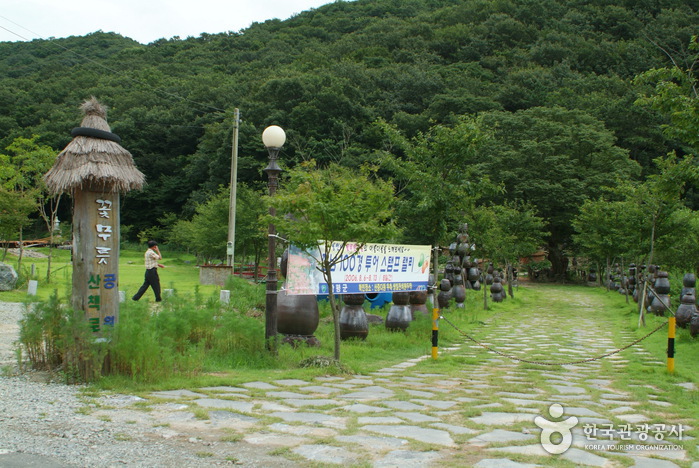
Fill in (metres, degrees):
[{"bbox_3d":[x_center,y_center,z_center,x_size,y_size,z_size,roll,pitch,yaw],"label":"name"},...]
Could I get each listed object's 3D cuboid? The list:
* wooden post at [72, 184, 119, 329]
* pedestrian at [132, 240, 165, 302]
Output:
[{"bbox_3d":[-3.223,0.554,10.400,0.460,2.320,0.420,1,-1,-37],"label":"wooden post"},{"bbox_3d":[-5.613,1.047,22.800,0.820,1.680,0.500,1,-1,-3],"label":"pedestrian"}]

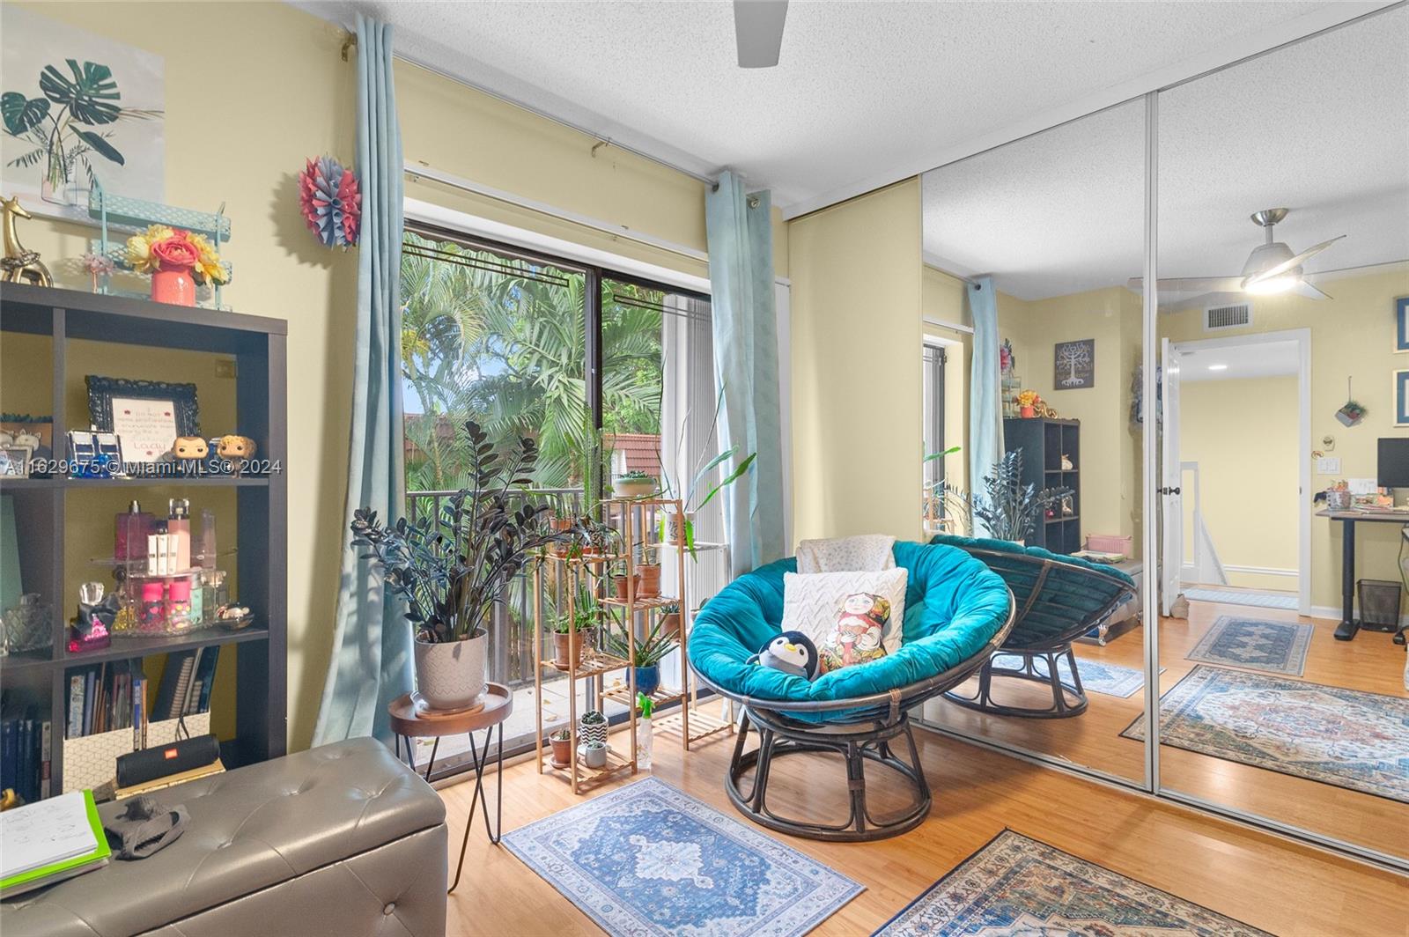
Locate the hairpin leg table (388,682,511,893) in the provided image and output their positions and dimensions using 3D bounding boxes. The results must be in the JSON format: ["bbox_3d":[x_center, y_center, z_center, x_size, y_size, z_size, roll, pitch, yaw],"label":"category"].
[{"bbox_3d":[-0.707,0.879,1.761,0.330,0.467,0.330,-1,0,-42],"label":"hairpin leg table"}]

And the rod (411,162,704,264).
[{"bbox_3d":[-0.286,-0.968,2.608,1.980,0.050,0.055,-1,0,-42],"label":"rod"}]

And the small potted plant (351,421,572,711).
[{"bbox_3d":[-0.680,0.258,1.733,0.580,0.790,0.560,0,0,-22],"label":"small potted plant"}]

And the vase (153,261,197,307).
[{"bbox_3d":[-1.255,-0.418,1.482,0.088,0.140,0.088,0,0,0],"label":"vase"}]

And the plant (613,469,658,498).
[{"bbox_3d":[-0.264,0.060,2.416,0.170,0.110,0.170,0,0,0],"label":"plant"}]

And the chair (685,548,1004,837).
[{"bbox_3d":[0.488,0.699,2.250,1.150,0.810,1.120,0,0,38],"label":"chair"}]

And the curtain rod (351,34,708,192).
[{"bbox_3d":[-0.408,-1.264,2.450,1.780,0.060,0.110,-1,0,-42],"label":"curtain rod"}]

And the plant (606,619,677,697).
[{"bbox_3d":[-0.234,0.733,2.442,0.270,0.300,0.250,0,0,0],"label":"plant"}]

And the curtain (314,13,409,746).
[{"bbox_3d":[-1.036,-0.125,1.843,0.330,2.450,0.160,-1,0,-42],"label":"curtain"}]

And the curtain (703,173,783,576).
[{"bbox_3d":[0.196,-0.137,2.963,0.520,2.450,0.150,-1,0,-42],"label":"curtain"}]

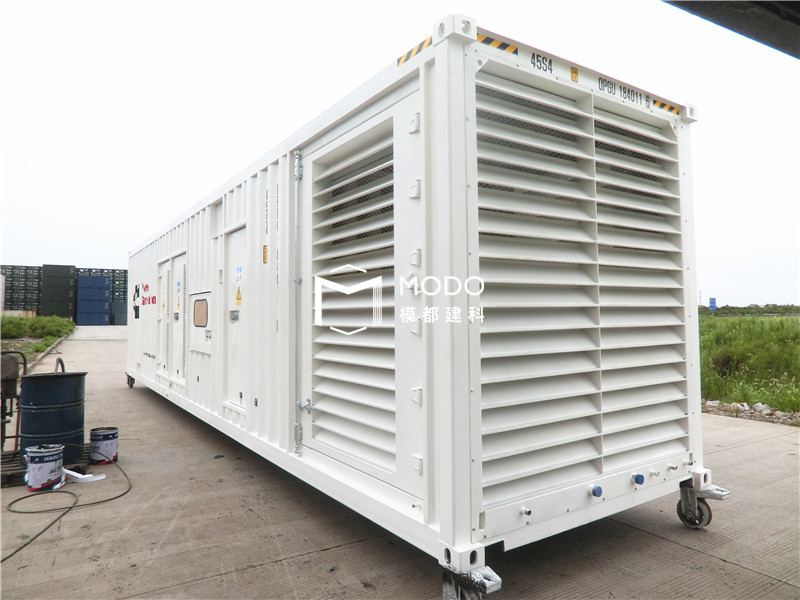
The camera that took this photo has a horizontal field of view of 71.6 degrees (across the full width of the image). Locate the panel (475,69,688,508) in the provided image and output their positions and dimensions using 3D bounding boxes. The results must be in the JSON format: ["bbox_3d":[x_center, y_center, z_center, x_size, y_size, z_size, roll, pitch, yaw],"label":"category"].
[{"bbox_3d":[1.249,-0.100,3.648,2.020,2.460,0.130,0,-2,-33],"label":"panel"}]

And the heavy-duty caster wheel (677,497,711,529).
[{"bbox_3d":[2.234,1.609,4.204,0.080,0.233,0.233,0,-2,-43],"label":"heavy-duty caster wheel"}]

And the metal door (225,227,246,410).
[{"bbox_3d":[-1.737,0.204,6.089,0.070,1.930,0.780,0,-2,-33],"label":"metal door"}]

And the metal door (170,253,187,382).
[{"bbox_3d":[-3.297,0.280,8.449,0.070,1.910,1.050,0,-2,-33],"label":"metal door"}]

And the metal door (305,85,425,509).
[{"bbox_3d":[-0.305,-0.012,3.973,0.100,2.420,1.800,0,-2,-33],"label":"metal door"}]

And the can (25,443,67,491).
[{"bbox_3d":[-3.478,1.650,5.453,0.303,0.375,0.303,0,-2,-33],"label":"can"}]

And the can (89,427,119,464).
[{"bbox_3d":[-3.386,1.675,6.360,0.287,0.365,0.287,0,-2,-33],"label":"can"}]

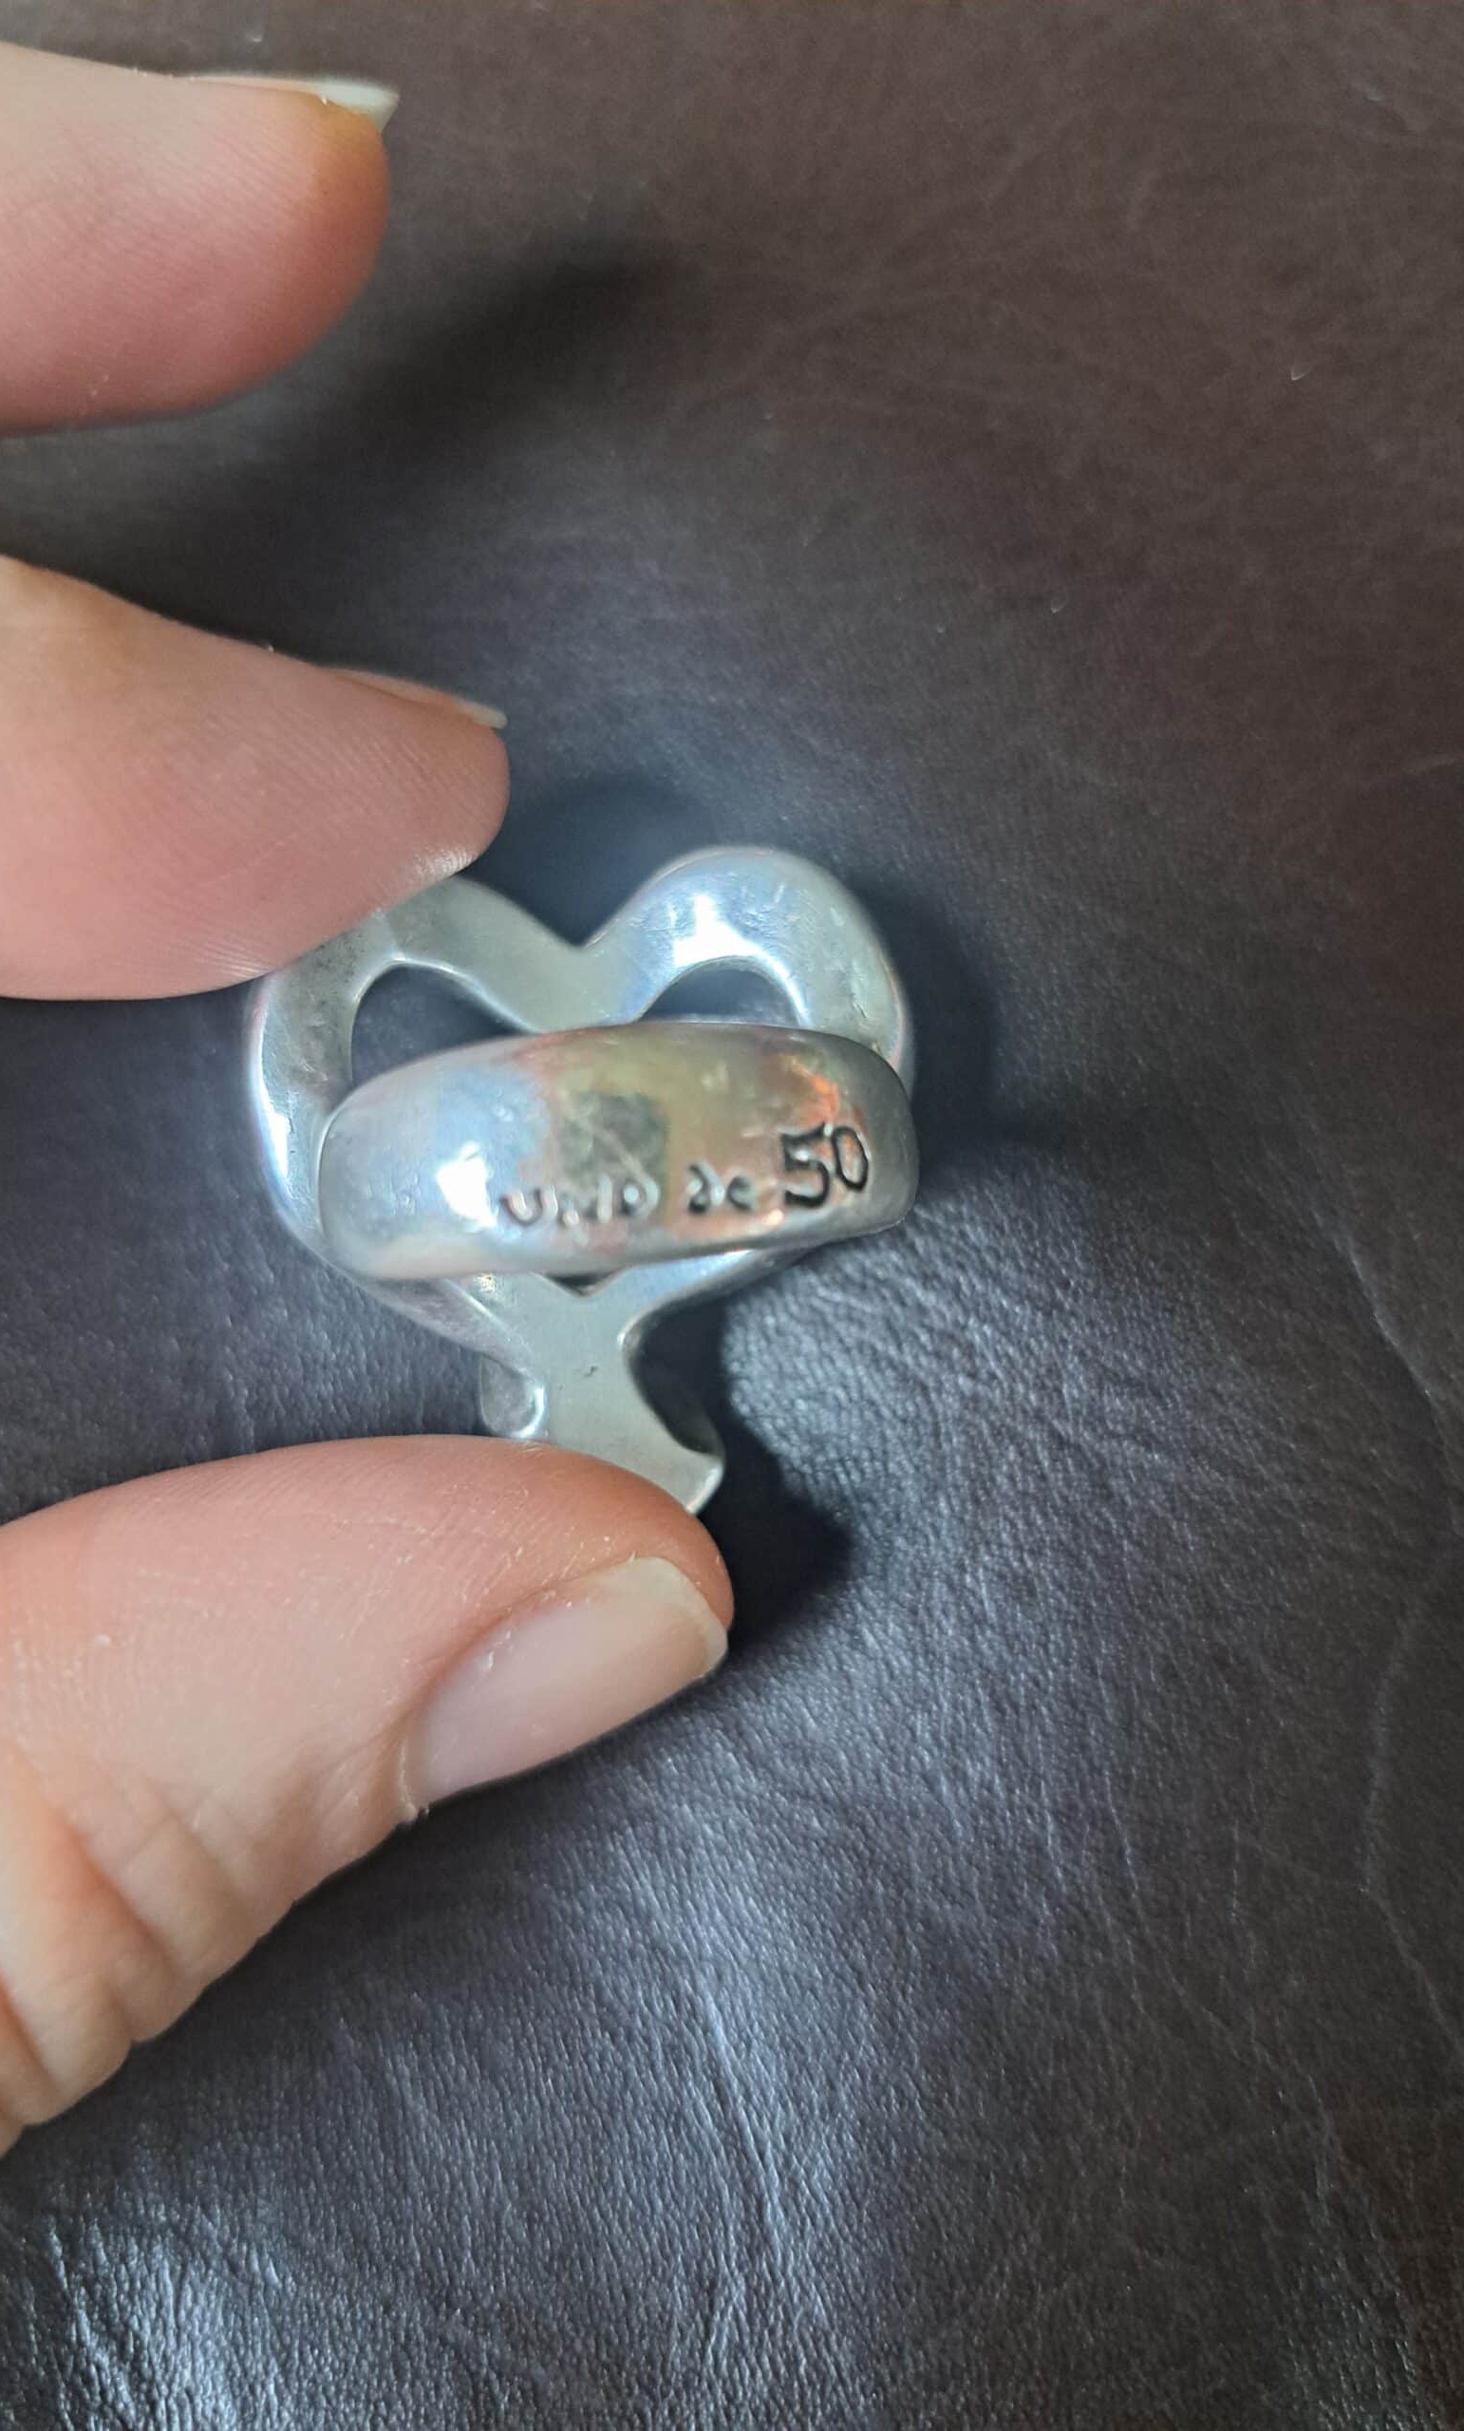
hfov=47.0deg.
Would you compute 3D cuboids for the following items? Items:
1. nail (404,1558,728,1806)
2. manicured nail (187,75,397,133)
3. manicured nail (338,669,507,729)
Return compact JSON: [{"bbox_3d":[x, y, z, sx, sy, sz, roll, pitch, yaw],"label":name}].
[{"bbox_3d":[-0.007,0.019,0.069,0.014,0.011,0.004,-33,57,-2],"label":"nail"},{"bbox_3d":[-0.021,-0.053,0.080,0.011,0.009,0.003,6,108,0],"label":"manicured nail"},{"bbox_3d":[-0.014,-0.023,0.074,0.010,0.009,0.003,20,96,0],"label":"manicured nail"}]

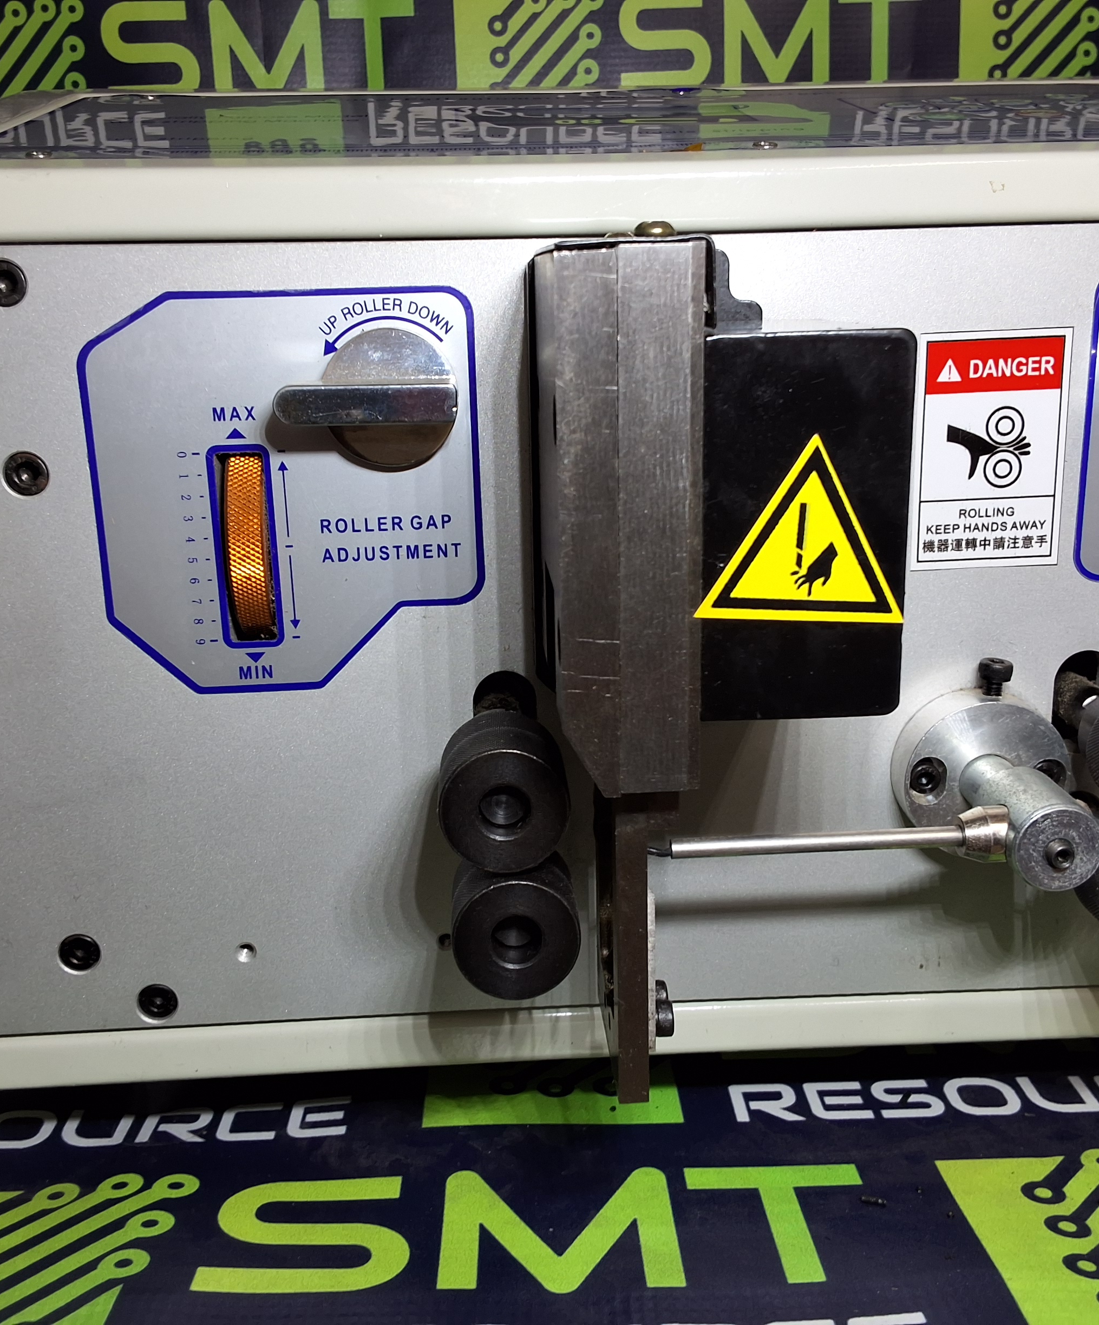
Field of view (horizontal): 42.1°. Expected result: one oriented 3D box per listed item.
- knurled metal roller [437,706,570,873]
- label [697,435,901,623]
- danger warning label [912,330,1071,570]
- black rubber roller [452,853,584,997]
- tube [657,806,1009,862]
[{"bbox_3d":[-0.009,0.024,0.273,0.024,0.024,0.026,-2,15,-3],"label":"knurled metal roller"},{"bbox_3d":[0.043,-0.022,0.240,0.036,0.032,0.001,1,14,-4],"label":"label"},{"bbox_3d":[0.094,-0.045,0.304,0.032,0.050,0.001,-3,15,-2],"label":"danger warning label"},{"bbox_3d":[-0.007,0.049,0.279,0.024,0.024,0.026,-2,15,-3],"label":"black rubber roller"},{"bbox_3d":[0.056,0.035,0.280,0.069,0.011,0.011,-2,15,-3],"label":"tube"}]

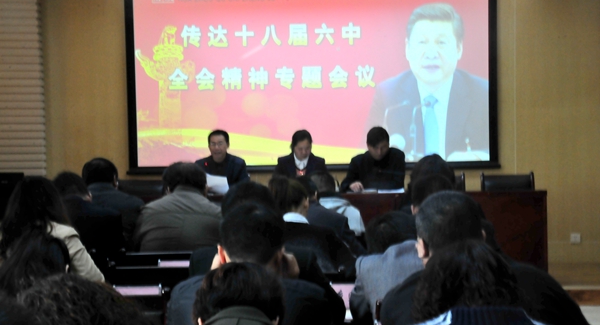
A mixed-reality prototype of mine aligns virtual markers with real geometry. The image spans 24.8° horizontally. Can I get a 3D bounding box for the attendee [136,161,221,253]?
[{"bbox_3d":[-0.513,0.553,6.400,0.540,1.120,0.750,-1,2,0],"label":"attendee"}]

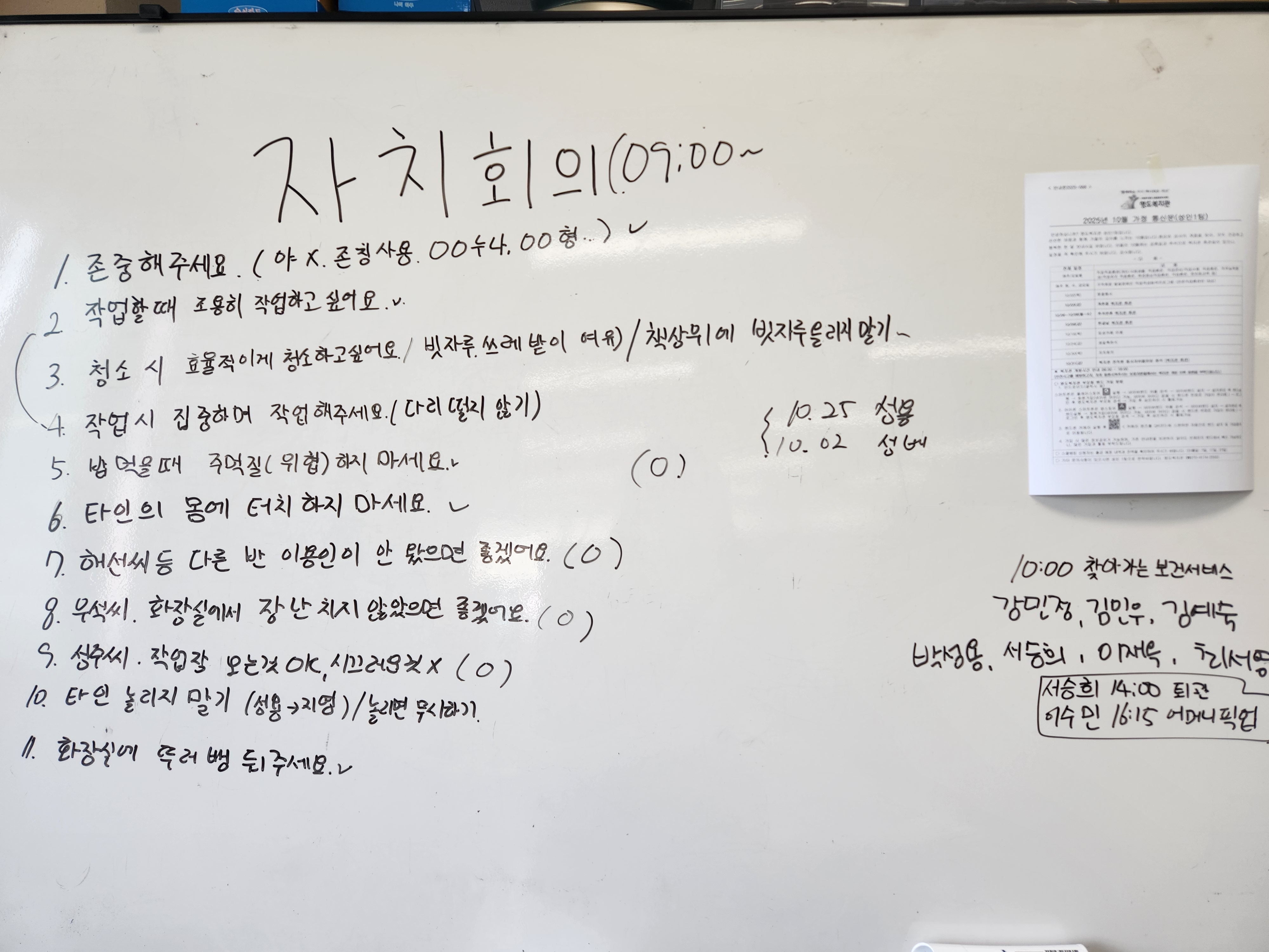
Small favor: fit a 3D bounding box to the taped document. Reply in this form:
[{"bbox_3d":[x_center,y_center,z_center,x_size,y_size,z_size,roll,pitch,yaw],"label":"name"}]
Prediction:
[{"bbox_3d":[0.469,-0.133,0.771,0.210,0.297,0.020,-1,3,2],"label":"taped document"}]

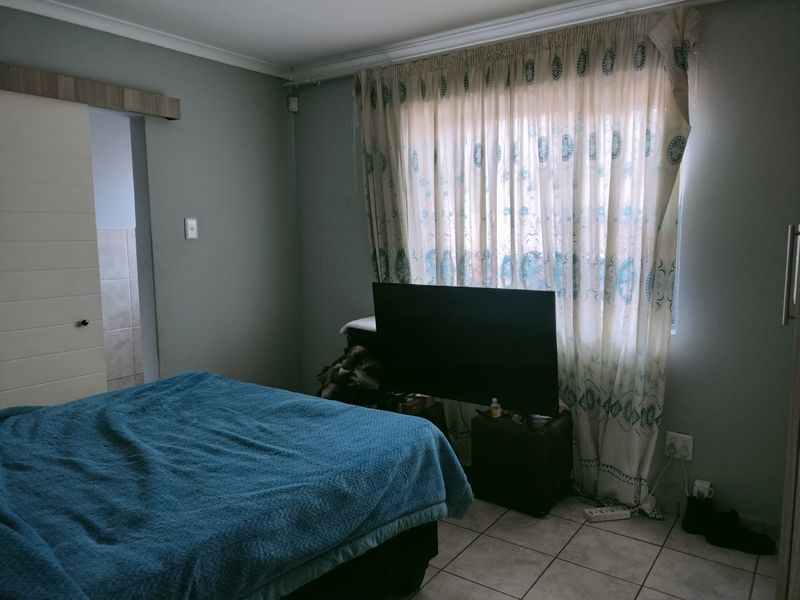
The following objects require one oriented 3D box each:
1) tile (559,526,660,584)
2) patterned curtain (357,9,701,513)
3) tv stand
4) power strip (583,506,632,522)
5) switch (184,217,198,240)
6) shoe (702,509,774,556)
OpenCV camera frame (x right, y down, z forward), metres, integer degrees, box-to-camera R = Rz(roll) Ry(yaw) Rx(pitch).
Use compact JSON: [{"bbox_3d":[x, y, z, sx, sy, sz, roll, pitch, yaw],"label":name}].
[{"bbox_3d":[0.907,1.092,2.682,0.350,0.010,0.350,4,8,35],"label":"tile"},{"bbox_3d":[0.528,-0.139,3.342,1.870,2.280,0.140,4,8,35],"label":"patterned curtain"},{"bbox_3d":[0.641,0.812,3.253,0.390,0.425,0.360,4,8,39],"label":"tv stand"},{"bbox_3d":[1.002,1.031,3.005,0.208,0.036,0.063,-2,7,-13],"label":"power strip"},{"bbox_3d":[-1.195,-0.407,3.597,0.012,0.120,0.077,4,8,35],"label":"switch"},{"bbox_3d":[1.494,1.004,2.740,0.270,0.135,0.100,2,7,22],"label":"shoe"}]

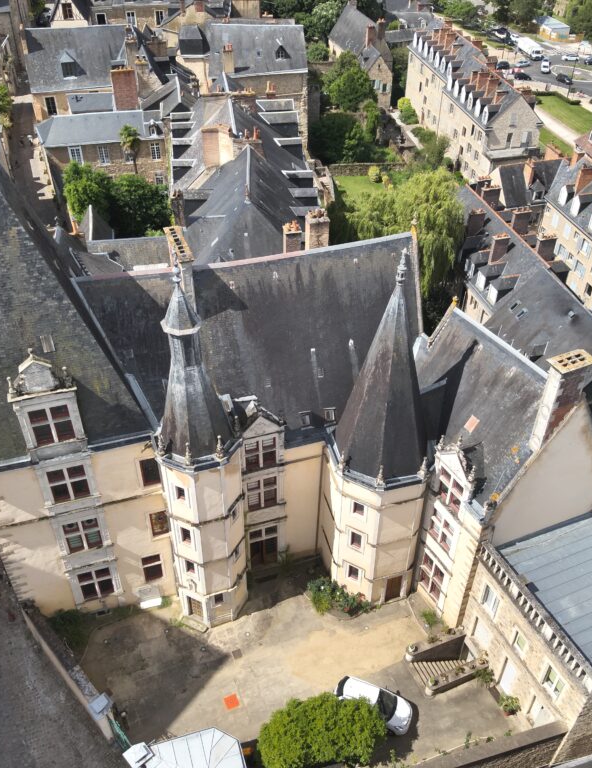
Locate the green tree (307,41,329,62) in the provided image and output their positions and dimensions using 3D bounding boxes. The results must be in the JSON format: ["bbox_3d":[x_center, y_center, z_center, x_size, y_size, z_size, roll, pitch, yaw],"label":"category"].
[{"bbox_3d":[4.536,-69.879,149.517,4.800,4.900,4.800,2,38,1],"label":"green tree"}]

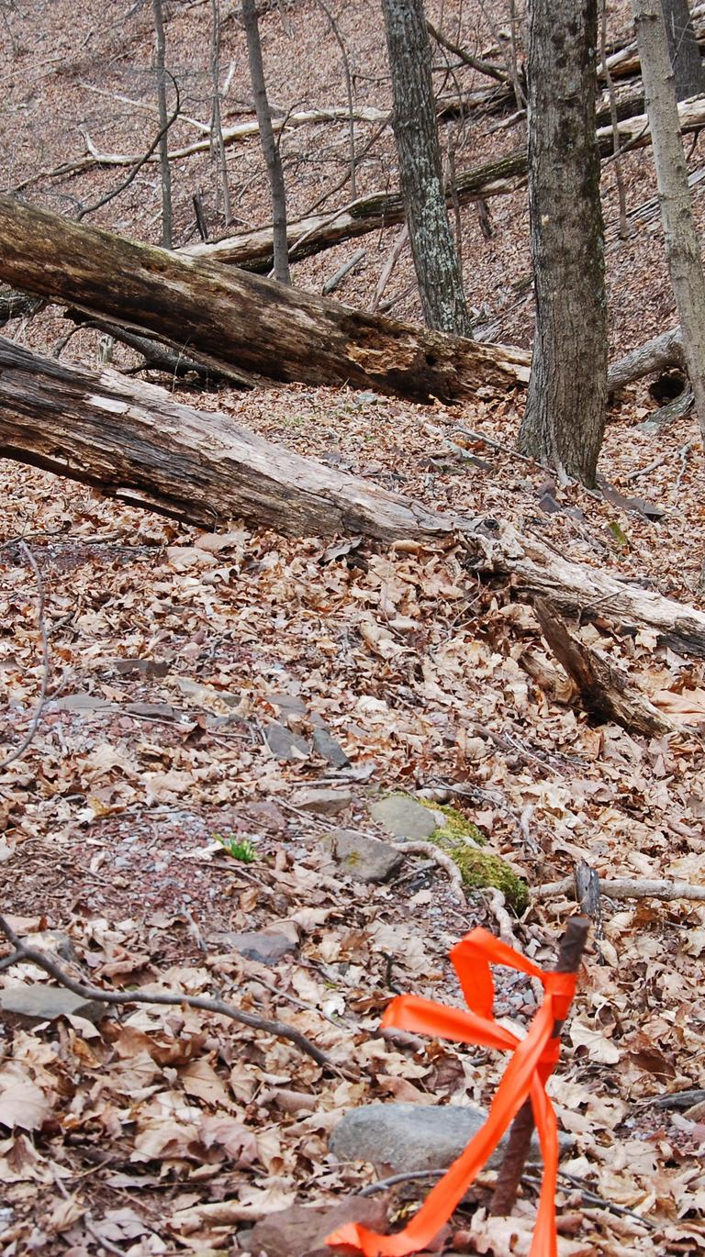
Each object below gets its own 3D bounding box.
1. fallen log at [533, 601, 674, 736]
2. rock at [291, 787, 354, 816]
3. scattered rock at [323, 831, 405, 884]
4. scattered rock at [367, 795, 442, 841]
[{"bbox_3d":[0.553,0.081,4.975,0.090,0.100,0.490,-4,32,-27],"label":"fallen log"},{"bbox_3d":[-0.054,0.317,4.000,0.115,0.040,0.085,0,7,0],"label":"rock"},{"bbox_3d":[0.017,0.359,3.440,0.118,0.060,0.090,1,7,15],"label":"scattered rock"},{"bbox_3d":[0.085,0.319,3.680,0.120,0.050,0.100,-1,7,0],"label":"scattered rock"}]

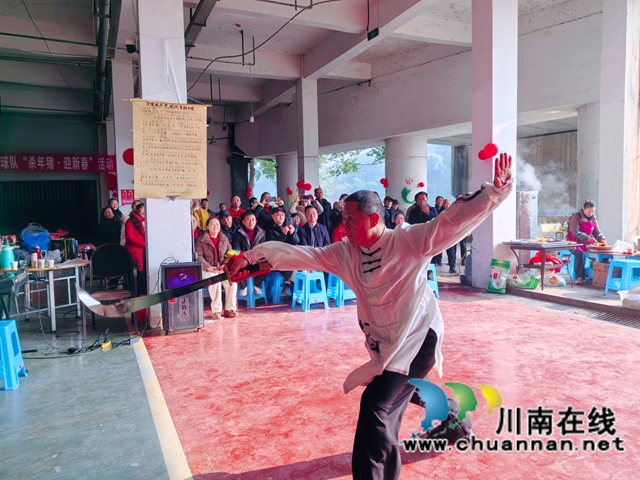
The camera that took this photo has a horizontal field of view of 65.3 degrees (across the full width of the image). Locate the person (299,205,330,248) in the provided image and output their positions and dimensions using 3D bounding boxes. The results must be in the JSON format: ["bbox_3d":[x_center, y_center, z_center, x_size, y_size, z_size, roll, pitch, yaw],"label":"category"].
[{"bbox_3d":[-0.080,0.212,7.250,0.500,1.380,0.720,-1,3,1],"label":"person"}]

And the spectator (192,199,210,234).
[{"bbox_3d":[-2.130,0.015,8.714,0.500,1.560,0.340,-2,4,-12],"label":"spectator"}]

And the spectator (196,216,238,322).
[{"bbox_3d":[-1.355,0.335,6.600,0.540,1.250,0.750,-1,3,-9],"label":"spectator"}]

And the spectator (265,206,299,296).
[{"bbox_3d":[-0.554,0.175,7.003,0.520,1.270,0.660,-2,4,-14],"label":"spectator"}]

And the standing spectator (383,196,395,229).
[{"bbox_3d":[1.391,-0.138,10.212,0.480,1.560,0.320,-1,3,8],"label":"standing spectator"}]

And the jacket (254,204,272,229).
[{"bbox_3d":[-0.939,-0.290,8.597,0.560,0.700,0.400,-2,3,-8],"label":"jacket"}]

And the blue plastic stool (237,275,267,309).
[{"bbox_3d":[-0.957,0.679,7.080,0.350,0.495,0.350,-3,4,-37],"label":"blue plastic stool"}]

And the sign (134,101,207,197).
[{"bbox_3d":[-1.658,-0.985,5.509,0.780,1.055,0.030,-3,4,-26],"label":"sign"}]

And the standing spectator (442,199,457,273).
[{"bbox_3d":[2.698,-0.105,10.400,0.430,1.560,0.340,0,3,13],"label":"standing spectator"}]

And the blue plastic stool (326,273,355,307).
[{"bbox_3d":[0.344,0.663,7.000,0.350,0.495,0.350,-3,4,-30],"label":"blue plastic stool"}]

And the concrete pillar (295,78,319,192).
[{"bbox_3d":[-0.378,-2.202,15.100,0.500,5.300,0.500,-2,4,-24],"label":"concrete pillar"}]

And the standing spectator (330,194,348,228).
[{"bbox_3d":[0.384,-0.047,8.914,0.510,1.570,0.380,-1,3,0],"label":"standing spectator"}]

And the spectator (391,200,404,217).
[{"bbox_3d":[1.646,-0.110,10.600,0.470,1.580,0.330,-1,3,6],"label":"spectator"}]

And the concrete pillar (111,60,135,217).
[{"bbox_3d":[-5.130,-2.004,13.000,0.500,5.300,0.500,-2,4,-24],"label":"concrete pillar"}]

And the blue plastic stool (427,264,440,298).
[{"bbox_3d":[1.504,0.588,7.220,0.350,0.465,0.340,-3,4,-24],"label":"blue plastic stool"}]

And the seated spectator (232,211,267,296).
[{"bbox_3d":[-0.961,0.213,6.904,0.520,1.220,0.660,-2,3,-10],"label":"seated spectator"}]

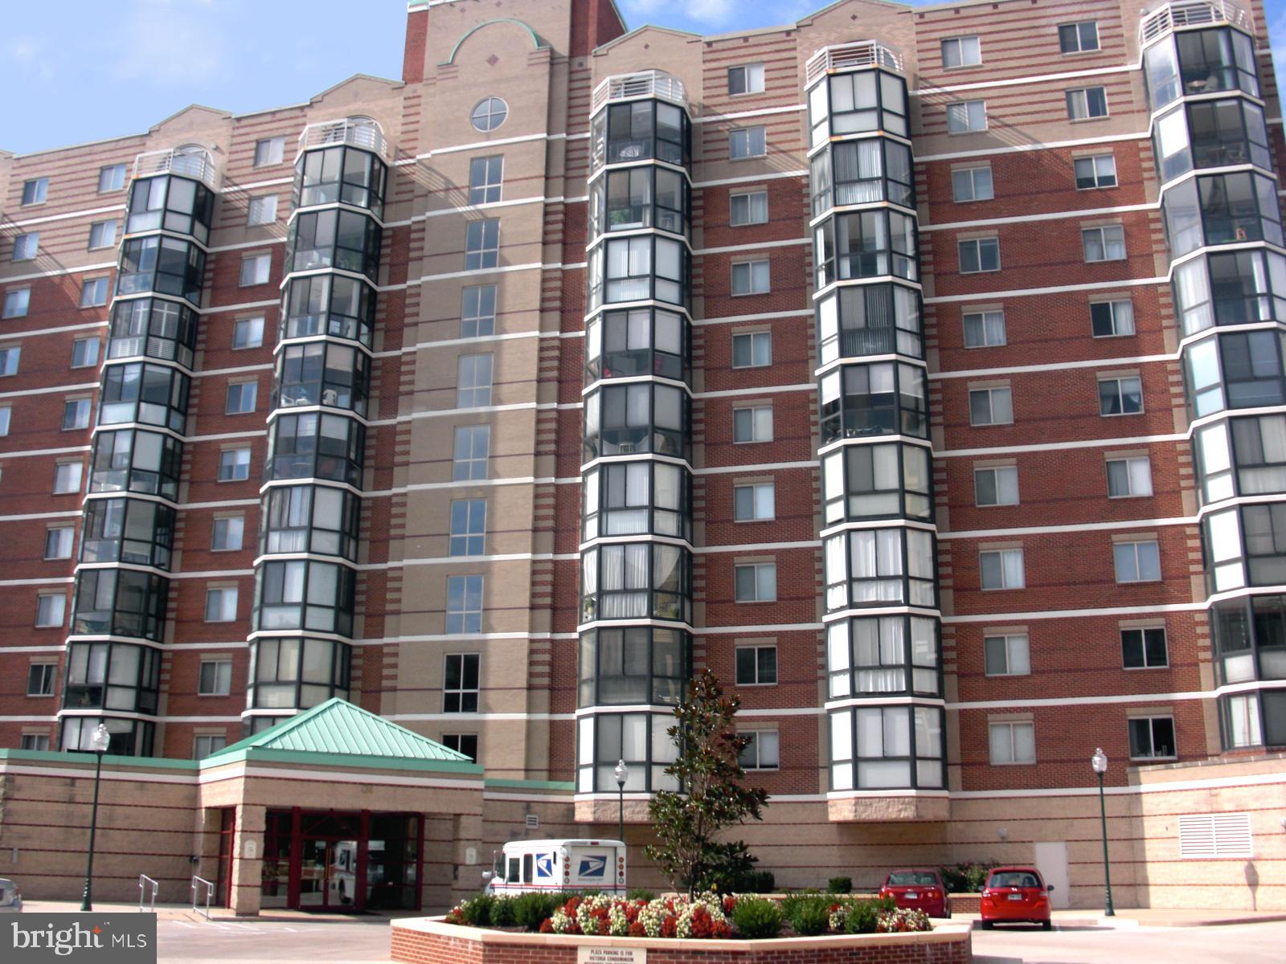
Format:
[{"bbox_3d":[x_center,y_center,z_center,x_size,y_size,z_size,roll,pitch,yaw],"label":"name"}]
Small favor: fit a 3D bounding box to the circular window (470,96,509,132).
[{"bbox_3d":[-5.927,-14.205,51.736,1.560,1.560,0.130,-4,-17,15],"label":"circular window"}]

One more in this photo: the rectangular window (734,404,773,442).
[{"bbox_3d":[3.795,-1.979,46.011,1.365,1.267,0.150,-4,-17,15],"label":"rectangular window"}]

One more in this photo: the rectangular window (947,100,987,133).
[{"bbox_3d":[11.442,-12.873,47.198,1.365,1.267,0.150,-4,-17,15],"label":"rectangular window"}]

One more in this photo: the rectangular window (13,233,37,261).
[{"bbox_3d":[-26.865,-10.192,58.103,1.357,1.304,0.120,-4,-17,15],"label":"rectangular window"}]

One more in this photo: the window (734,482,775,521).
[{"bbox_3d":[3.788,0.708,45.304,1.340,1.290,0.150,-4,-17,15],"label":"window"}]

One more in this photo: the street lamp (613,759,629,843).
[{"bbox_3d":[-0.635,10.201,38.464,0.410,4.436,0.410,-4,-17,15],"label":"street lamp"}]

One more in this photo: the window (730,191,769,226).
[{"bbox_3d":[3.842,-9.892,48.375,1.365,1.267,0.150,-4,-17,15],"label":"window"}]

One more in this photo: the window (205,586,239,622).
[{"bbox_3d":[-15.815,4.624,50.247,1.390,1.290,0.130,-4,-17,15],"label":"window"}]

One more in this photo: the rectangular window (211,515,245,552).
[{"bbox_3d":[-15.570,1.925,50.248,1.340,1.230,0.120,-4,-17,15],"label":"rectangular window"}]

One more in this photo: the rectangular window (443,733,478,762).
[{"bbox_3d":[-6.252,9.557,45.217,1.307,2.029,0.120,-4,-17,15],"label":"rectangular window"}]

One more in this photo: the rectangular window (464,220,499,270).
[{"bbox_3d":[-6.141,-9.077,51.092,1.380,2.130,0.130,-4,-17,15],"label":"rectangular window"}]

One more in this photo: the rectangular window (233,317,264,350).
[{"bbox_3d":[-15.731,-5.939,53.422,1.390,1.290,0.130,-4,-17,15],"label":"rectangular window"}]

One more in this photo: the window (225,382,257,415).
[{"bbox_3d":[-15.672,-3.276,52.221,1.357,1.304,0.120,-4,-17,15],"label":"window"}]

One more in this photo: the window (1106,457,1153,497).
[{"bbox_3d":[15.348,-0.145,42.189,1.365,1.267,0.150,-4,-17,15],"label":"window"}]

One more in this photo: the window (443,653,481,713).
[{"bbox_3d":[-6.210,6.904,45.832,1.321,2.057,0.140,-4,-17,15],"label":"window"}]

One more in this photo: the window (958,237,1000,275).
[{"bbox_3d":[11.478,-7.726,45.610,1.357,1.304,0.120,-4,-17,15],"label":"window"}]

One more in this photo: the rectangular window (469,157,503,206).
[{"bbox_3d":[-6.082,-11.696,51.898,1.380,2.130,0.130,-4,-17,15],"label":"rectangular window"}]

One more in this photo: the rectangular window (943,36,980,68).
[{"bbox_3d":[11.492,-15.493,48.211,1.340,1.290,0.150,-4,-17,15],"label":"rectangular window"}]

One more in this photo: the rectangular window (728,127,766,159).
[{"bbox_3d":[3.823,-12.300,48.604,1.350,1.240,0.140,-4,-17,15],"label":"rectangular window"}]

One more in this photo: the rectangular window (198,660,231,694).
[{"bbox_3d":[-15.648,7.210,49.030,1.367,1.258,0.140,-4,-17,15],"label":"rectangular window"}]

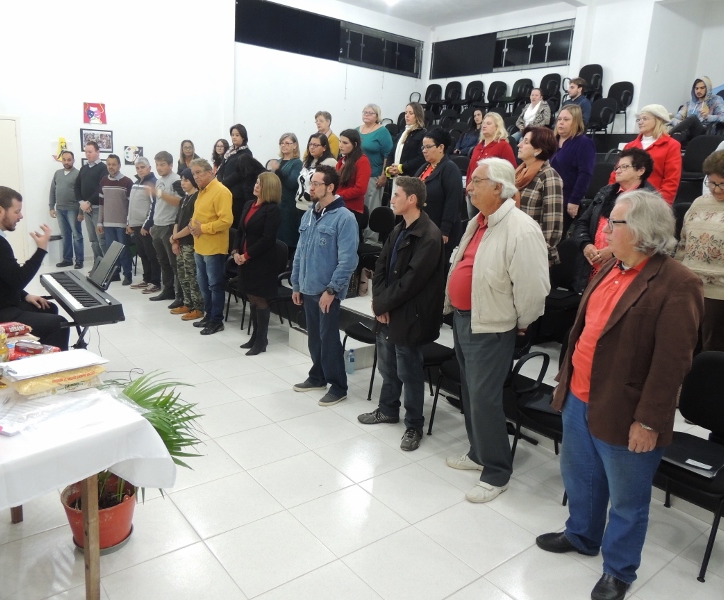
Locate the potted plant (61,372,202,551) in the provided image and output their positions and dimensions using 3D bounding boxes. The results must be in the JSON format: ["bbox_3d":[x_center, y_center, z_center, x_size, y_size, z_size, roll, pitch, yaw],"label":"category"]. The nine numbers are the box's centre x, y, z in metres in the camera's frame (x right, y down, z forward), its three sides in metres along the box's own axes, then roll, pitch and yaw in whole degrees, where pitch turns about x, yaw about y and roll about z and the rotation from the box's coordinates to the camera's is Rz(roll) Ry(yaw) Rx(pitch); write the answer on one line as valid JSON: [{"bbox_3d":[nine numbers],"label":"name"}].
[{"bbox_3d":[-1.067,0.680,2.570,0.600,0.780,0.580,-3,14,-26],"label":"potted plant"}]

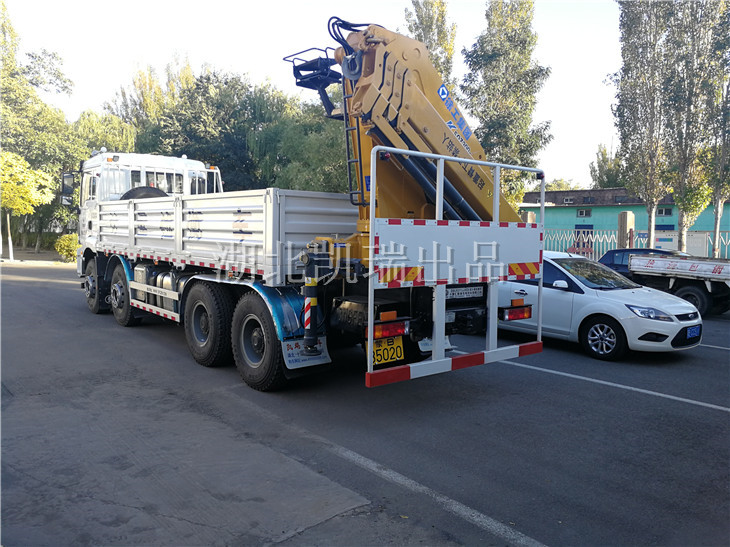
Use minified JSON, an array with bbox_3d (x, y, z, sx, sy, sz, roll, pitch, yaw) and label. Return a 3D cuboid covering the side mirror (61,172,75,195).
[{"bbox_3d":[-6.274,-1.898,12.003,0.130,0.450,0.240,4,5,38],"label":"side mirror"}]

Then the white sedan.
[{"bbox_3d":[3.174,0.366,9.597,1.840,1.490,4.450,-2,5,-39],"label":"white sedan"}]

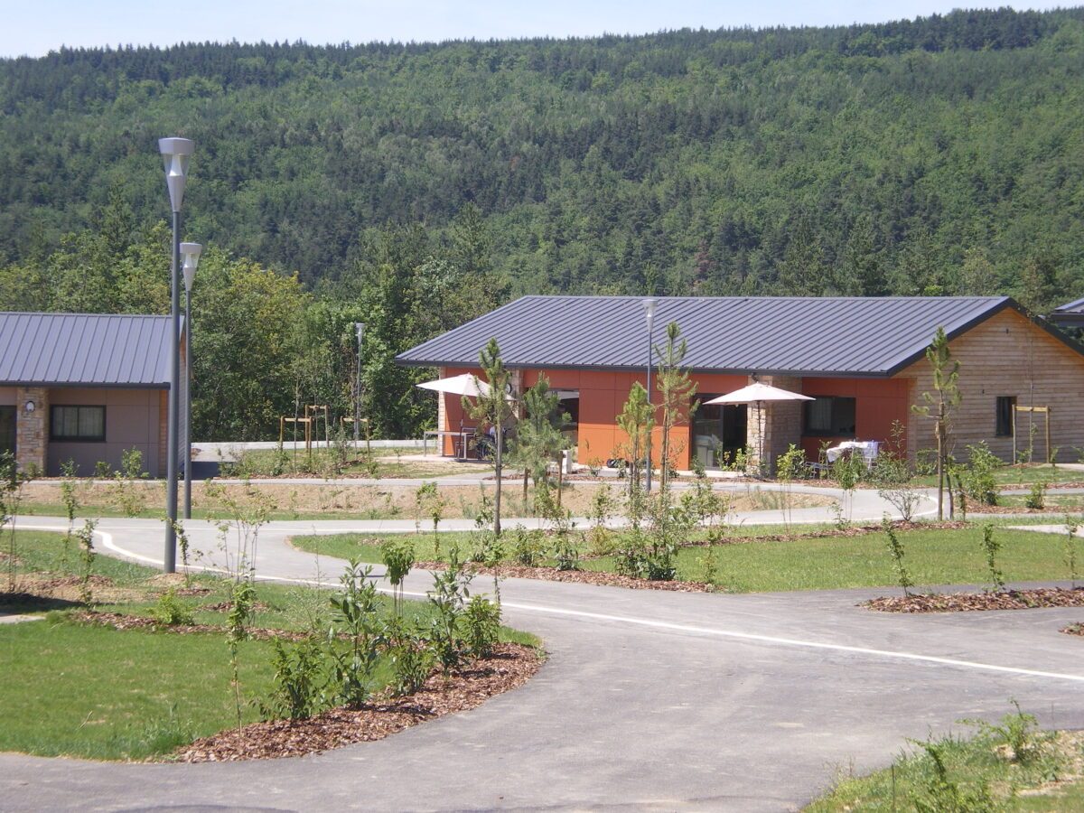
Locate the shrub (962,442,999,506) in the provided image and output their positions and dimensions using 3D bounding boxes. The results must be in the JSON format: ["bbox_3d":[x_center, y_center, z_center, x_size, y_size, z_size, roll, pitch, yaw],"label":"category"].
[{"bbox_3d":[9.900,1.519,61.500,0.856,1.468,0.814,1,2,0],"label":"shrub"}]

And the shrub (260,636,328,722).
[{"bbox_3d":[-1.411,1.550,15.500,0.380,0.483,0.361,1,2,0],"label":"shrub"}]

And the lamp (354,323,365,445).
[{"bbox_3d":[-7.254,-0.931,108.032,0.400,4.800,0.400,1,2,0],"label":"lamp"}]

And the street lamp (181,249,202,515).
[{"bbox_3d":[-6.121,-0.447,47.308,0.400,4.800,0.400,1,2,0],"label":"street lamp"}]

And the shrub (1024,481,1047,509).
[{"bbox_3d":[10.782,1.943,59.500,0.473,0.631,0.450,1,2,0],"label":"shrub"}]

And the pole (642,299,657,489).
[{"bbox_3d":[2.675,-0.264,67.805,0.400,4.800,0.400,1,2,0],"label":"pole"}]

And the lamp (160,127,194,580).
[{"bbox_3d":[-4.052,-0.557,29.972,0.400,4.800,0.400,1,2,0],"label":"lamp"}]

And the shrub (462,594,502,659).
[{"bbox_3d":[-0.434,1.591,19.700,0.274,0.457,0.261,1,2,0],"label":"shrub"}]

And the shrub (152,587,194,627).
[{"bbox_3d":[-3.021,1.645,22.300,0.340,0.325,0.323,1,2,0],"label":"shrub"}]

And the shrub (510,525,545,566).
[{"bbox_3d":[-0.179,1.664,32.700,0.412,0.499,0.391,1,2,0],"label":"shrub"}]

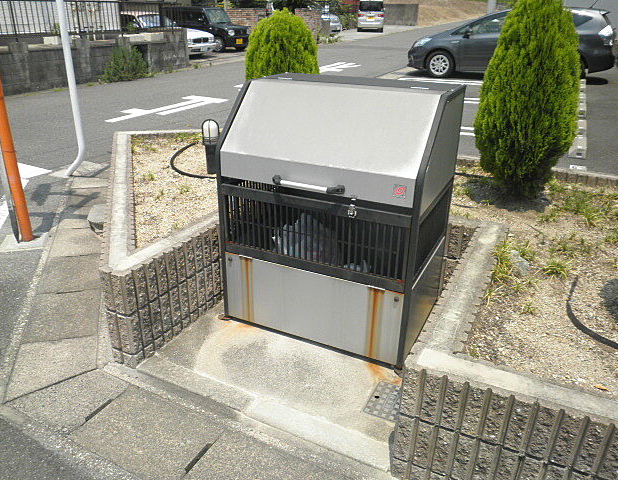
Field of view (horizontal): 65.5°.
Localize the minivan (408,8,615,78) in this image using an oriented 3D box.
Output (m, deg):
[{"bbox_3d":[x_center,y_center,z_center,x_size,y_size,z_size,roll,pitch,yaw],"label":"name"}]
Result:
[{"bbox_3d":[4.676,-4.711,11.437,4.615,1.575,1.775,8,25,15],"label":"minivan"}]

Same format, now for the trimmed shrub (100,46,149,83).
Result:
[{"bbox_3d":[-4.531,-4.307,11.800,0.850,0.790,1.050,7,25,14],"label":"trimmed shrub"}]

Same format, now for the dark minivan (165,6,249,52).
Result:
[{"bbox_3d":[-4.078,-8.191,18.726,3.395,1.580,1.475,12,27,24],"label":"dark minivan"}]

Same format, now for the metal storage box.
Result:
[{"bbox_3d":[0.146,-0.154,2.398,0.960,1.175,0.703,12,27,23],"label":"metal storage box"}]

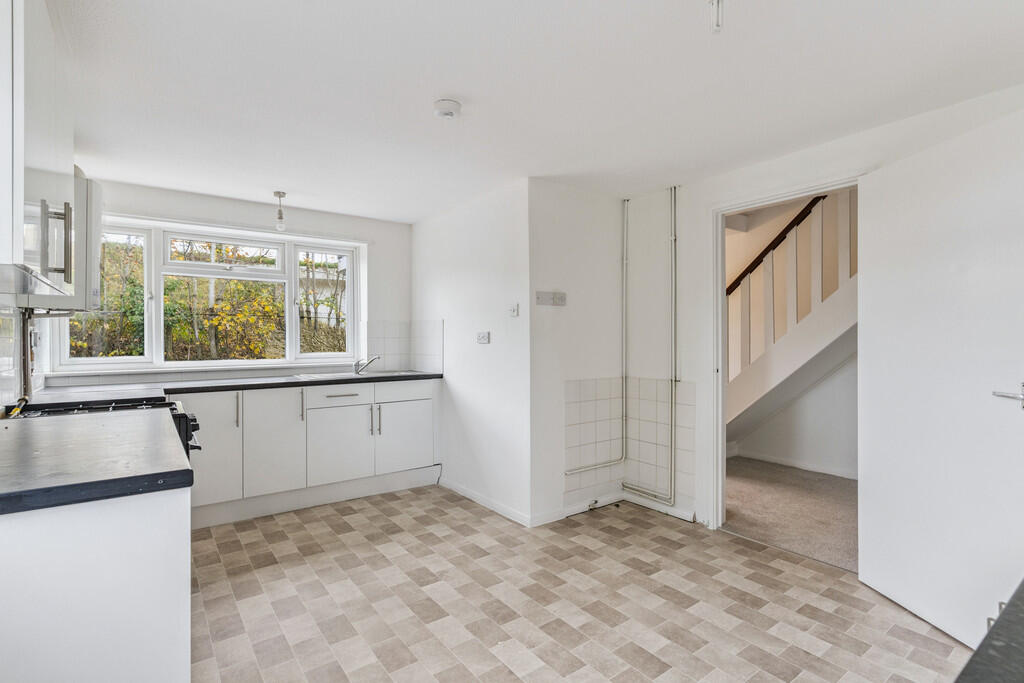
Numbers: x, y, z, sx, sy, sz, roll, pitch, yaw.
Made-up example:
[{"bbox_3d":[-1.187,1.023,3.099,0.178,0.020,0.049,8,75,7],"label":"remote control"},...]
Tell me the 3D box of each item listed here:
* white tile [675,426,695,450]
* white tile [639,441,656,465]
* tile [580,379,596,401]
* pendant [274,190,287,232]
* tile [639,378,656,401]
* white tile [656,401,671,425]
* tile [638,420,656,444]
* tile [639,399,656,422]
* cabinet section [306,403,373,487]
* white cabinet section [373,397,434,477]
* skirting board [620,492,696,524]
[{"bbox_3d":[1.178,0.658,3.269,0.010,0.151,0.151,0,0,-37],"label":"white tile"},{"bbox_3d":[0.994,0.810,3.514,0.010,0.151,0.151,0,0,-37],"label":"white tile"},{"bbox_3d":[0.534,0.348,3.416,0.150,0.150,0.010,0,0,-36],"label":"tile"},{"bbox_3d":[-1.687,-0.948,3.521,0.085,0.285,0.085,0,0,-36],"label":"pendant"},{"bbox_3d":[0.993,0.351,3.511,0.010,0.151,0.151,0,0,-37],"label":"tile"},{"bbox_3d":[1.086,0.505,3.390,0.010,0.151,0.151,0,0,-37],"label":"white tile"},{"bbox_3d":[0.984,0.649,3.486,0.008,0.150,0.150,0,0,-37],"label":"tile"},{"bbox_3d":[0.994,0.504,3.512,0.010,0.151,0.151,0,0,-37],"label":"tile"},{"bbox_3d":[-1.394,0.755,3.751,0.495,0.550,0.500,0,0,-37],"label":"cabinet section"},{"bbox_3d":[-0.999,0.753,4.049,0.492,0.550,0.500,0,0,-37],"label":"white cabinet section"},{"bbox_3d":[1.025,1.157,3.417,0.016,0.067,0.595,0,0,-37],"label":"skirting board"}]

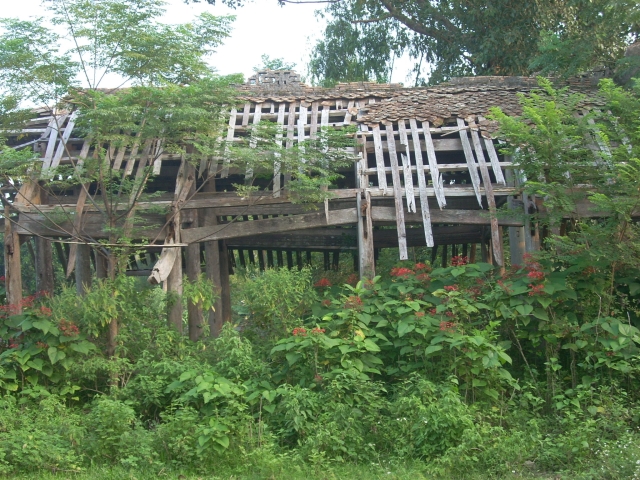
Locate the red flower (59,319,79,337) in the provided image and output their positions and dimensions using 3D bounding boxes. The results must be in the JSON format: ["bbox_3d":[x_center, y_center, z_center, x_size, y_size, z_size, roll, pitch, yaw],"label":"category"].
[{"bbox_3d":[-2.721,0.947,10.800,0.216,0.195,0.195,-2,1,0],"label":"red flower"}]

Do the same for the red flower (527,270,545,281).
[{"bbox_3d":[2.353,0.388,10.900,0.197,0.109,0.145,-2,1,0],"label":"red flower"}]

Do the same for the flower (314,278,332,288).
[{"bbox_3d":[0.040,0.492,11.300,0.204,0.113,0.150,-2,1,0],"label":"flower"}]

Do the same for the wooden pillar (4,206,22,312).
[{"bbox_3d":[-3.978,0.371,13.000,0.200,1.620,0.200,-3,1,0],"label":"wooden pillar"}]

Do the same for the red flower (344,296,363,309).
[{"bbox_3d":[0.349,0.651,10.400,0.188,0.125,0.148,-2,1,0],"label":"red flower"}]

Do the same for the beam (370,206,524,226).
[{"bbox_3d":[1.660,-0.308,13.100,2.000,0.185,0.130,2,0,0],"label":"beam"}]

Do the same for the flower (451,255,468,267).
[{"bbox_3d":[1.593,0.234,11.400,0.205,0.137,0.163,-2,1,0],"label":"flower"}]

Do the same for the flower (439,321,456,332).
[{"bbox_3d":[1.277,0.866,10.000,0.180,0.120,0.143,-2,1,0],"label":"flower"}]

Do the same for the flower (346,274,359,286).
[{"bbox_3d":[0.374,0.467,11.500,0.138,0.138,0.131,-2,1,0],"label":"flower"}]

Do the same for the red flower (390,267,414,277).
[{"bbox_3d":[0.925,0.353,11.200,0.269,0.112,0.181,-2,1,0],"label":"red flower"}]

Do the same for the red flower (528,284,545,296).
[{"bbox_3d":[2.320,0.541,10.700,0.172,0.129,0.142,-2,1,0],"label":"red flower"}]

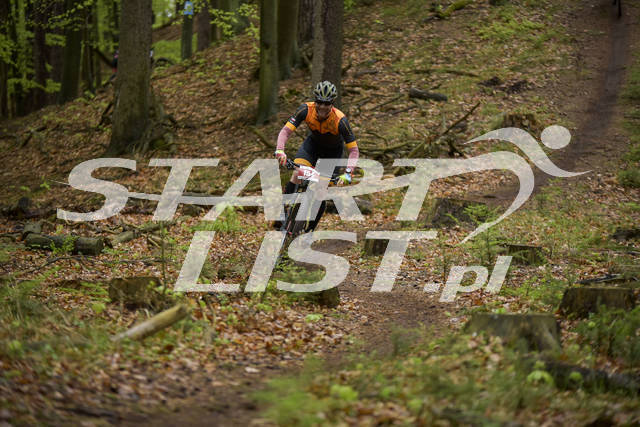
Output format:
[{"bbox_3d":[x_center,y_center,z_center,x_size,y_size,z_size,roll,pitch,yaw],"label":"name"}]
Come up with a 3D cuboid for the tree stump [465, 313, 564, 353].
[{"bbox_3d":[0.998,0.619,12.900,0.490,0.220,0.450,0,0,0],"label":"tree stump"}]

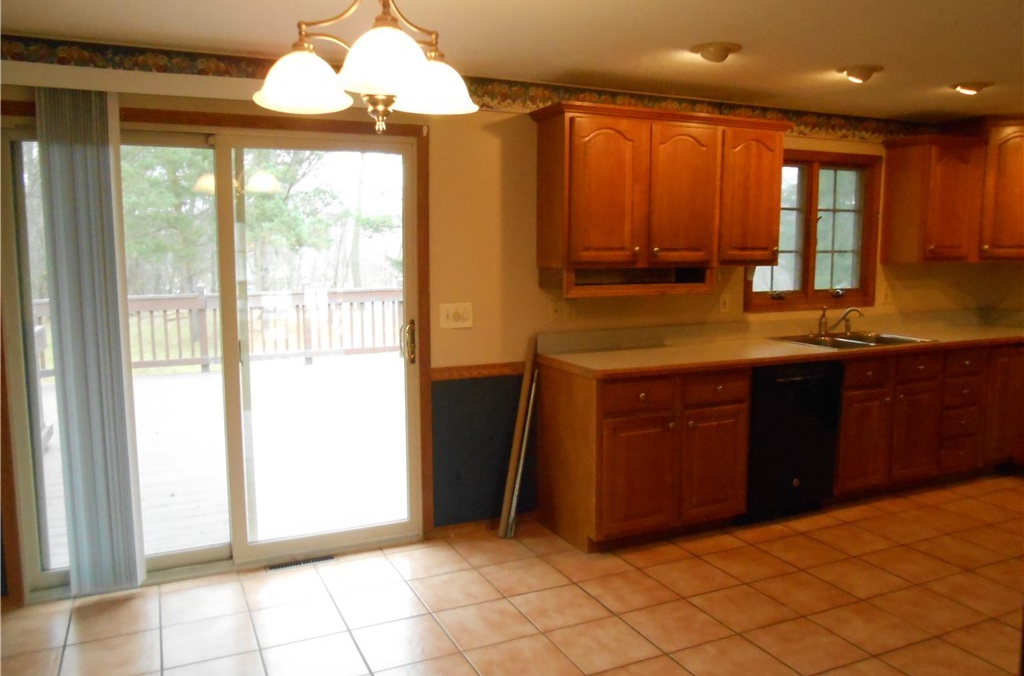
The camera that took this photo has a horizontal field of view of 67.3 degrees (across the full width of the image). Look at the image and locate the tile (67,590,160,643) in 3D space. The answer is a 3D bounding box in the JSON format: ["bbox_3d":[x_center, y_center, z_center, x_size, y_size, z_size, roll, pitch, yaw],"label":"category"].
[{"bbox_3d":[-1.590,1.129,3.077,0.328,0.010,0.328,-3,7,-25],"label":"tile"}]

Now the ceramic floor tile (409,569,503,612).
[{"bbox_3d":[-0.242,1.091,3.326,0.325,0.010,0.326,-3,7,-25],"label":"ceramic floor tile"}]

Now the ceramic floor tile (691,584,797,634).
[{"bbox_3d":[0.954,1.121,3.186,0.330,0.010,0.330,-3,8,-25],"label":"ceramic floor tile"}]

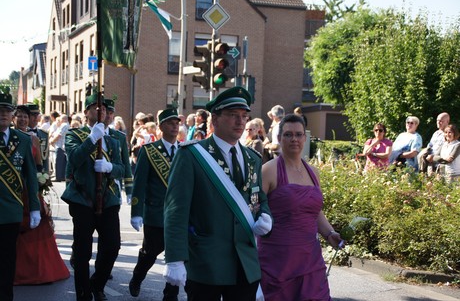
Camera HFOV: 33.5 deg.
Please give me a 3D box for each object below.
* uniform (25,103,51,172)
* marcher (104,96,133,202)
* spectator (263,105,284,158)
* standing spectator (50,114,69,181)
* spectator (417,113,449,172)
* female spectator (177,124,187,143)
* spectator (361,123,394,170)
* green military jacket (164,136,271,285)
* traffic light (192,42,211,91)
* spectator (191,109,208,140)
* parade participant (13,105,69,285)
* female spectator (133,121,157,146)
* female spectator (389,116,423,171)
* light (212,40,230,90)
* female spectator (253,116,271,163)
[{"bbox_3d":[-2.216,0.369,8.537,0.550,1.800,0.370,1,3,-25],"label":"uniform"},{"bbox_3d":[-1.315,0.377,8.238,0.550,1.850,0.380,1,3,-25],"label":"marcher"},{"bbox_3d":[0.646,0.245,11.023,0.420,1.800,0.520,3,2,34],"label":"spectator"},{"bbox_3d":[-4.315,-0.064,19.435,0.420,1.690,0.480,1,2,-18],"label":"standing spectator"},{"bbox_3d":[3.036,0.113,11.317,0.540,1.350,0.680,4,2,40],"label":"spectator"},{"bbox_3d":[-0.983,0.289,15.020,0.320,1.560,0.460,2,1,-7],"label":"female spectator"},{"bbox_3d":[2.314,0.374,12.033,0.480,1.620,0.330,3,2,14],"label":"spectator"},{"bbox_3d":[-0.069,0.331,4.220,0.570,0.810,0.360,1,3,-30],"label":"green military jacket"},{"bbox_3d":[-0.603,-1.778,16.200,0.360,1.020,0.340,2,1,-15],"label":"traffic light"},{"bbox_3d":[-0.486,0.213,12.035,0.350,1.720,0.480,1,3,-22],"label":"spectator"},{"bbox_3d":[-2.031,0.437,7.600,0.780,1.720,0.700,2,1,-15],"label":"parade participant"},{"bbox_3d":[-1.577,0.249,14.520,0.420,1.580,0.500,3,1,15],"label":"female spectator"},{"bbox_3d":[2.783,0.311,12.035,0.520,1.690,0.380,3,3,30],"label":"female spectator"},{"bbox_3d":[-0.169,-1.688,15.200,0.290,0.970,0.330,1,3,-25],"label":"light"},{"bbox_3d":[0.419,0.345,11.021,0.340,1.640,0.470,2,1,-3],"label":"female spectator"}]

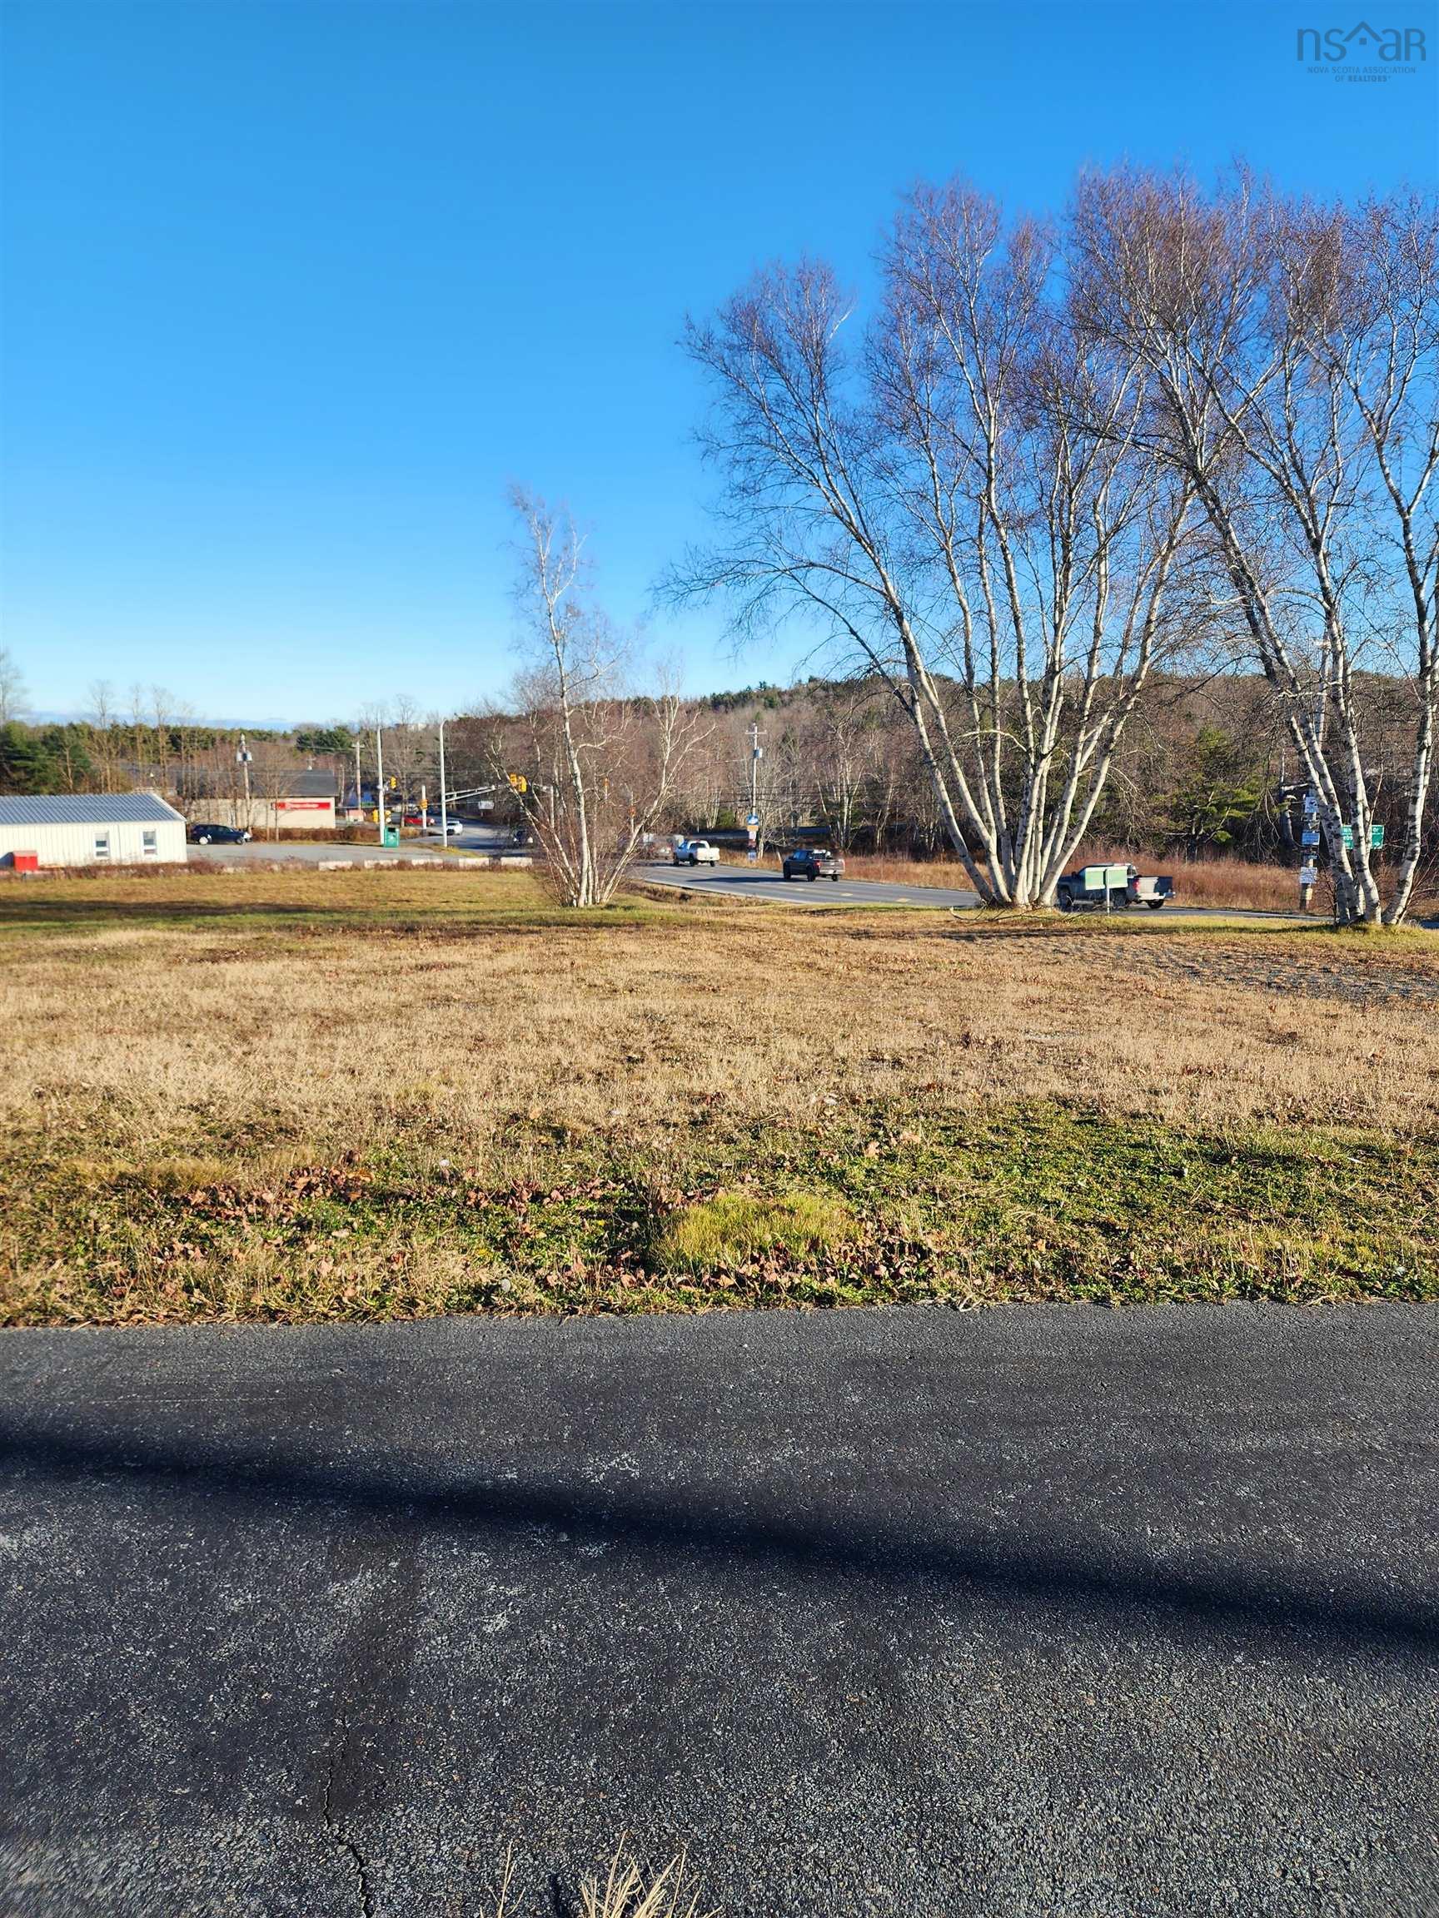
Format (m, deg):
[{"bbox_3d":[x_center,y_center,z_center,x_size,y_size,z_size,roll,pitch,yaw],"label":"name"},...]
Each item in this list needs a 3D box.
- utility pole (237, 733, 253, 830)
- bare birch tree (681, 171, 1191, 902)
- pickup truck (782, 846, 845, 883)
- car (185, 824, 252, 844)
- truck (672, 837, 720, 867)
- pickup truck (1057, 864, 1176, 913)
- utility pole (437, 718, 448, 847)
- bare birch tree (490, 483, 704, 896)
[{"bbox_3d":[-39.900,-14.500,107.000,1.100,9.000,0.800,0,7,0],"label":"utility pole"},{"bbox_3d":[6.550,-12.300,38.800,16.200,21.200,13.500,0,7,0],"label":"bare birch tree"},{"bbox_3d":[6.110,-6.130,83.200,2.030,1.950,5.850,-2,7,-19],"label":"pickup truck"},{"bbox_3d":[-39.300,-9.740,100.000,4.650,1.580,1.830,-1,7,-12],"label":"car"},{"bbox_3d":[-1.870,-8.300,100.500,2.020,1.920,5.800,-3,7,-21],"label":"truck"},{"bbox_3d":[16.950,-3.180,55.000,2.050,1.920,5.850,-2,7,-19],"label":"pickup truck"},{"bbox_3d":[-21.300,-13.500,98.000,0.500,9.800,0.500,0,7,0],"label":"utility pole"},{"bbox_3d":[-3.500,-7.550,37.400,6.400,12.000,5.500,0,7,0],"label":"bare birch tree"}]

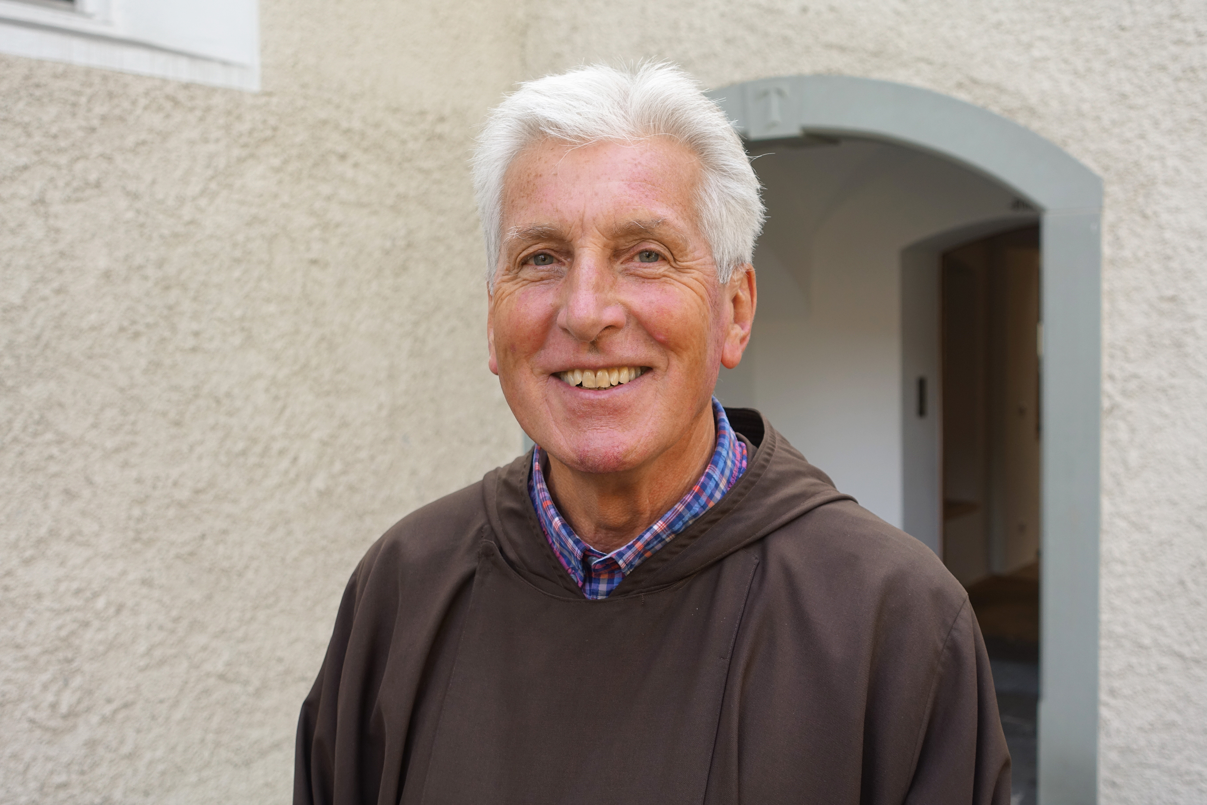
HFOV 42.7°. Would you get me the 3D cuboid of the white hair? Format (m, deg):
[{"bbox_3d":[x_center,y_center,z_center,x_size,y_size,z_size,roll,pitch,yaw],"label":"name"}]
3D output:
[{"bbox_3d":[0.014,-0.138,1.005,0.188,0.168,0.212,-2,-3,12],"label":"white hair"}]

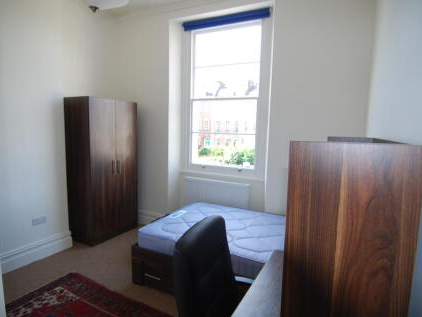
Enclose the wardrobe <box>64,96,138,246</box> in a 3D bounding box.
[{"bbox_3d":[-1.540,0.144,3.422,0.480,1.885,0.826,4,6,23],"label":"wardrobe"}]

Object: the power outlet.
[{"bbox_3d":[-1.918,0.705,2.663,0.014,0.084,0.146,4,6,23],"label":"power outlet"}]

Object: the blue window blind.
[{"bbox_3d":[0.162,-1.836,3.192,1.250,0.110,0.070,4,6,23],"label":"blue window blind"}]

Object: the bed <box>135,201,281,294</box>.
[{"bbox_3d":[0.393,0.969,2.448,2.000,0.522,1.211,4,6,23],"label":"bed"}]

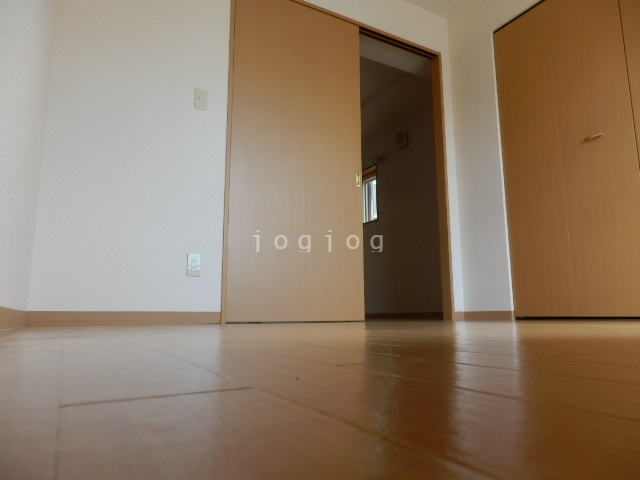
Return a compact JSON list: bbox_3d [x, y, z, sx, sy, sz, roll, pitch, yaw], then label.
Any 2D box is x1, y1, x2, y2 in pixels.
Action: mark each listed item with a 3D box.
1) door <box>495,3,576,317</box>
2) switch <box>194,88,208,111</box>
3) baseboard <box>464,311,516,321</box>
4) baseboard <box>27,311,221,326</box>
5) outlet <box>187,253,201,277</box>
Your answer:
[{"bbox_3d":[1.364,-0.524,2.861,0.030,2.010,0.410,5,-11,-29],"label":"door"},{"bbox_3d":[-0.654,-0.776,2.451,0.069,0.118,0.010,5,-11,-29],"label":"switch"},{"bbox_3d":[1.147,0.521,3.022,0.012,0.060,0.405,5,-11,-29],"label":"baseboard"},{"bbox_3d":[-0.892,0.374,2.122,0.850,0.060,0.012,5,-11,-29],"label":"baseboard"},{"bbox_3d":[-0.651,0.131,2.296,0.069,0.117,0.010,5,-11,-29],"label":"outlet"}]

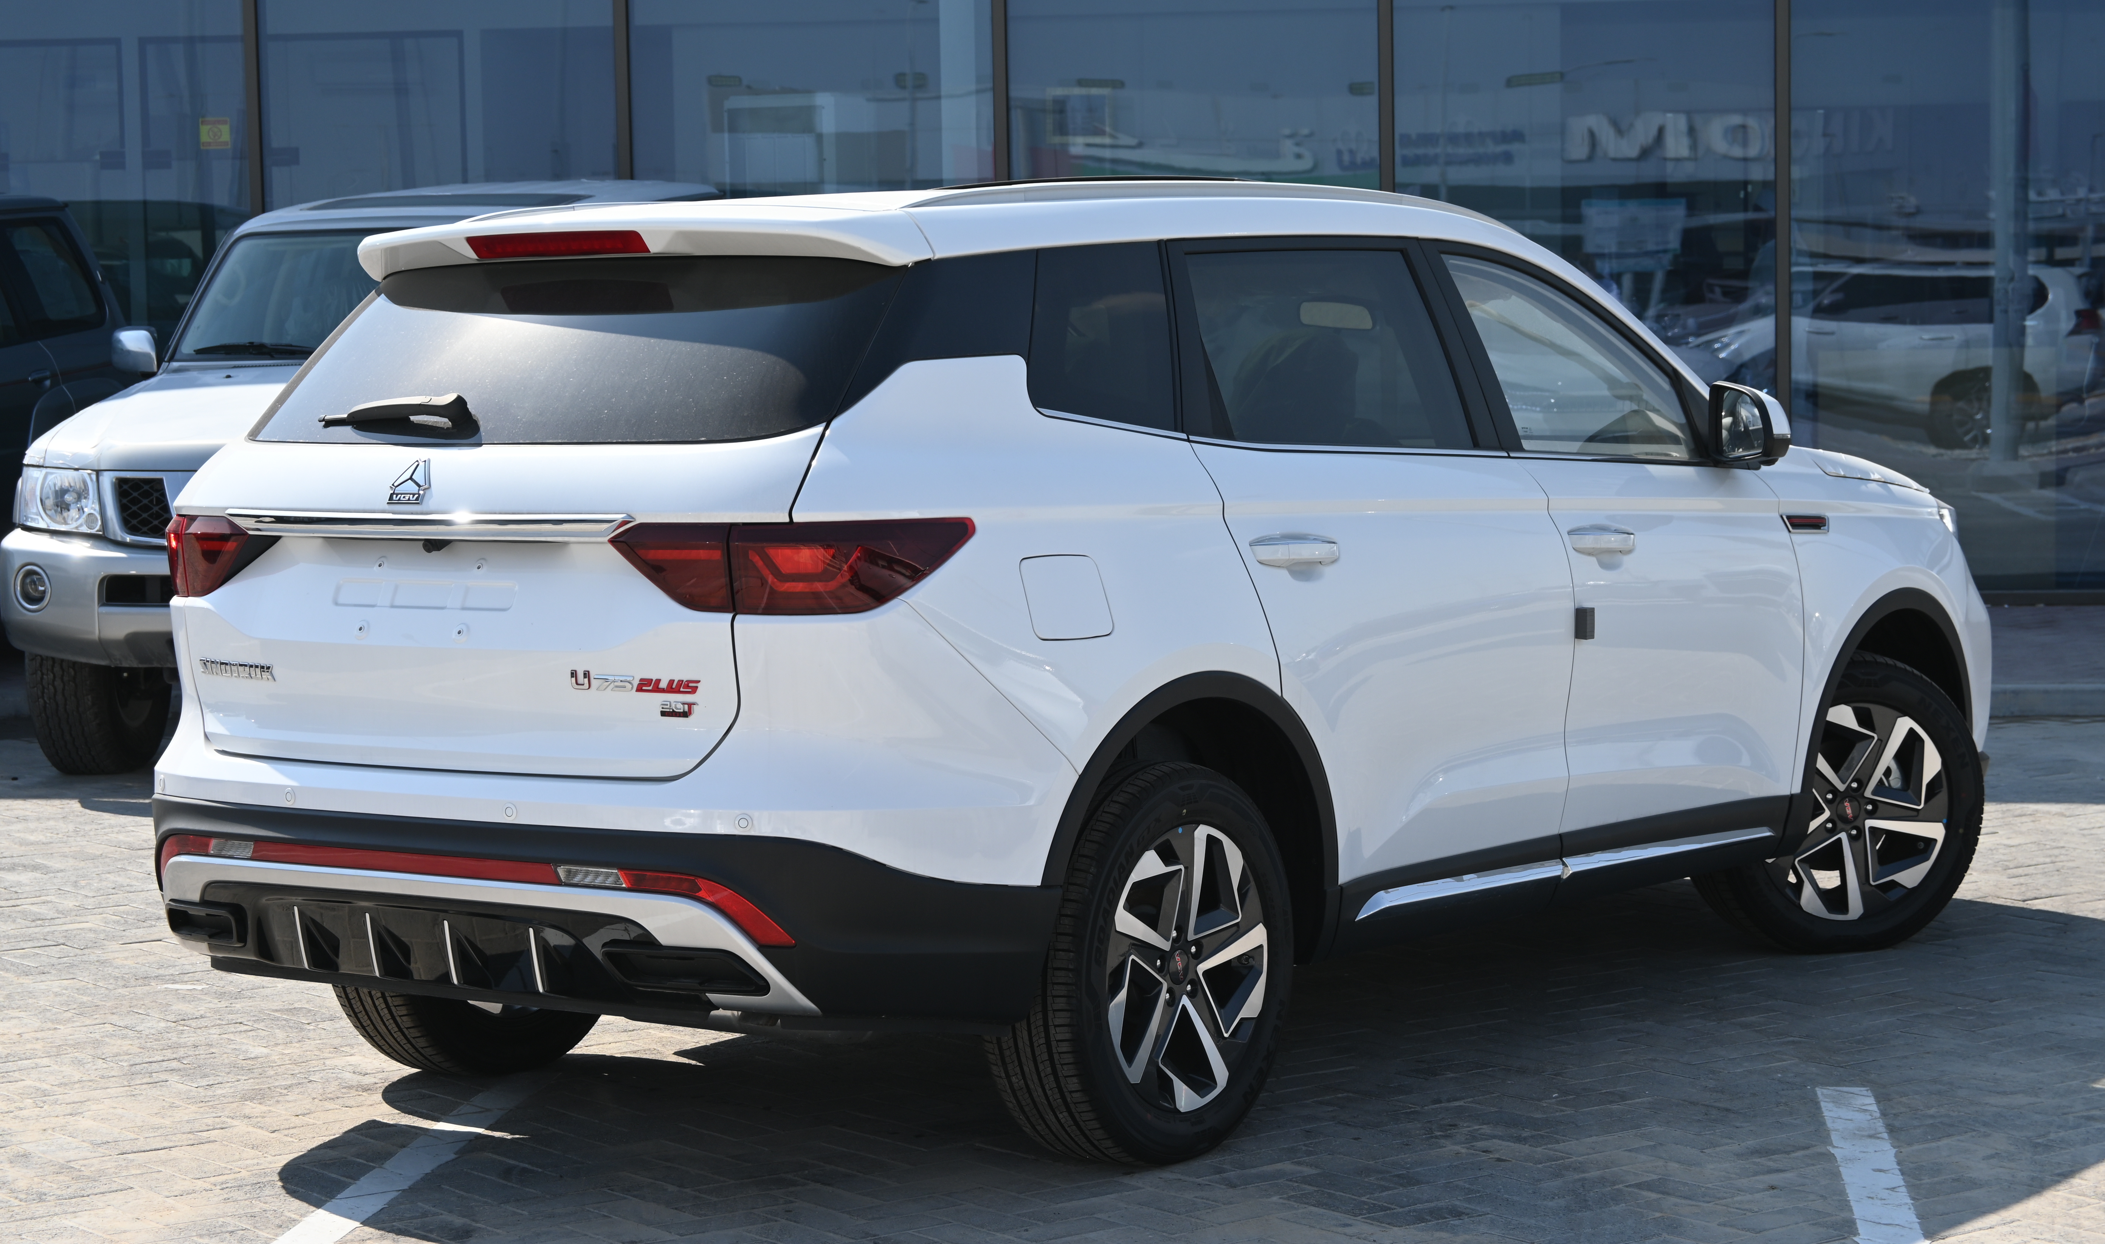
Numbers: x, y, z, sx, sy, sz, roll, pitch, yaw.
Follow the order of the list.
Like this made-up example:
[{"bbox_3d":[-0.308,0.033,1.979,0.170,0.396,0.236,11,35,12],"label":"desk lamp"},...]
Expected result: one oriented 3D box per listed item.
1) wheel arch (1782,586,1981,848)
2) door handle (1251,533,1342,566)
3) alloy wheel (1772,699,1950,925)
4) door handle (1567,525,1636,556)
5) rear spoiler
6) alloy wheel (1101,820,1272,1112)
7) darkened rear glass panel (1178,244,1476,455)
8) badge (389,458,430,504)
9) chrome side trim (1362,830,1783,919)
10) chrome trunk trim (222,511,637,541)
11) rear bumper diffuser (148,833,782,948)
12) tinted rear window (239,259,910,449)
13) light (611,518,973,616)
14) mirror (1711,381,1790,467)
[{"bbox_3d":[1.853,0.197,9.271,0.100,0.550,1.040,2,5,36],"label":"wheel arch"},{"bbox_3d":[0.437,-0.131,7.322,0.055,0.052,0.240,2,5,37],"label":"door handle"},{"bbox_3d":[1.782,0.421,9.345,0.496,0.496,0.190,-2,6,-19],"label":"alloy wheel"},{"bbox_3d":[1.093,-0.158,8.154,0.052,0.062,0.240,2,5,36],"label":"door handle"},{"bbox_3d":[-0.791,-0.671,7.202,1.270,0.130,0.320,2,5,37],"label":"rear spoiler"},{"bbox_3d":[0.158,0.591,7.070,0.190,0.496,0.496,2,5,36],"label":"alloy wheel"},{"bbox_3d":[0.501,-0.506,7.607,0.045,0.420,0.830,-27,-12,35],"label":"darkened rear glass panel"},{"bbox_3d":[-1.053,-0.231,6.714,0.080,0.083,0.014,2,-19,36],"label":"badge"},{"bbox_3d":[1.038,0.482,8.114,0.050,0.062,1.740,2,5,36],"label":"chrome side trim"},{"bbox_3d":[-1.070,-0.158,6.850,0.970,0.050,0.060,2,5,37],"label":"chrome trunk trim"},{"bbox_3d":[-1.029,0.438,6.776,1.450,0.145,0.150,2,5,36],"label":"rear bumper diffuser"},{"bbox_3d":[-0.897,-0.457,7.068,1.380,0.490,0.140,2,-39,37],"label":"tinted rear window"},{"bbox_3d":[-0.420,-0.092,6.522,0.455,0.148,0.375,2,5,36],"label":"light"},{"bbox_3d":[1.465,-0.410,8.546,0.205,0.180,0.155,2,5,37],"label":"mirror"}]

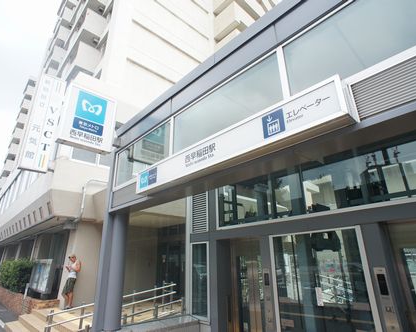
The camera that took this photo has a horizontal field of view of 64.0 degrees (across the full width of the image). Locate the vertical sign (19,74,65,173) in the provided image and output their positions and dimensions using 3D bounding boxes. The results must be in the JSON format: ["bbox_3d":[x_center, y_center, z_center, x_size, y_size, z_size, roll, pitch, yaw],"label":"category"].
[{"bbox_3d":[-6.100,-1.595,12.347,0.836,3.861,0.250,17,-26,-38],"label":"vertical sign"}]

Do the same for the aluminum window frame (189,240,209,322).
[{"bbox_3d":[-0.157,2.479,7.268,0.100,1.583,0.637,17,-26,-38],"label":"aluminum window frame"}]

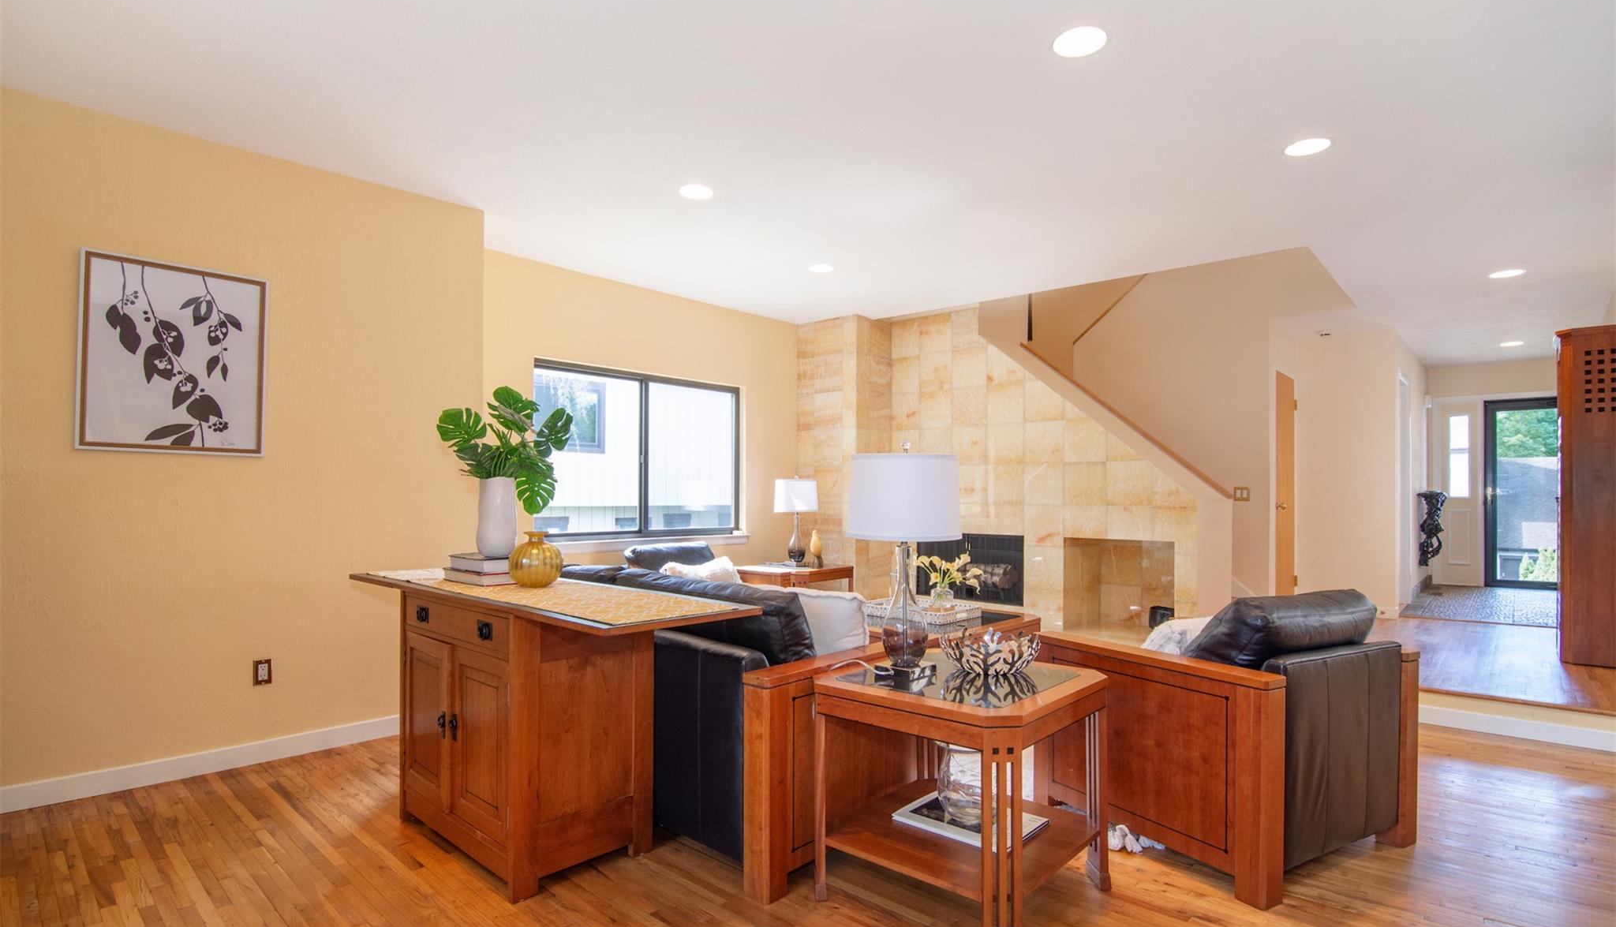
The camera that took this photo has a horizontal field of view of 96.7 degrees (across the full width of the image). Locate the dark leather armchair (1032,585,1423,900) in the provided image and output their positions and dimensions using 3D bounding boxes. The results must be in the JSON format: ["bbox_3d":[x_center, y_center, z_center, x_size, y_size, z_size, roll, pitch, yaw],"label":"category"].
[{"bbox_3d":[1.511,0.889,2.668,0.900,0.850,0.910,1,-3,-28],"label":"dark leather armchair"}]

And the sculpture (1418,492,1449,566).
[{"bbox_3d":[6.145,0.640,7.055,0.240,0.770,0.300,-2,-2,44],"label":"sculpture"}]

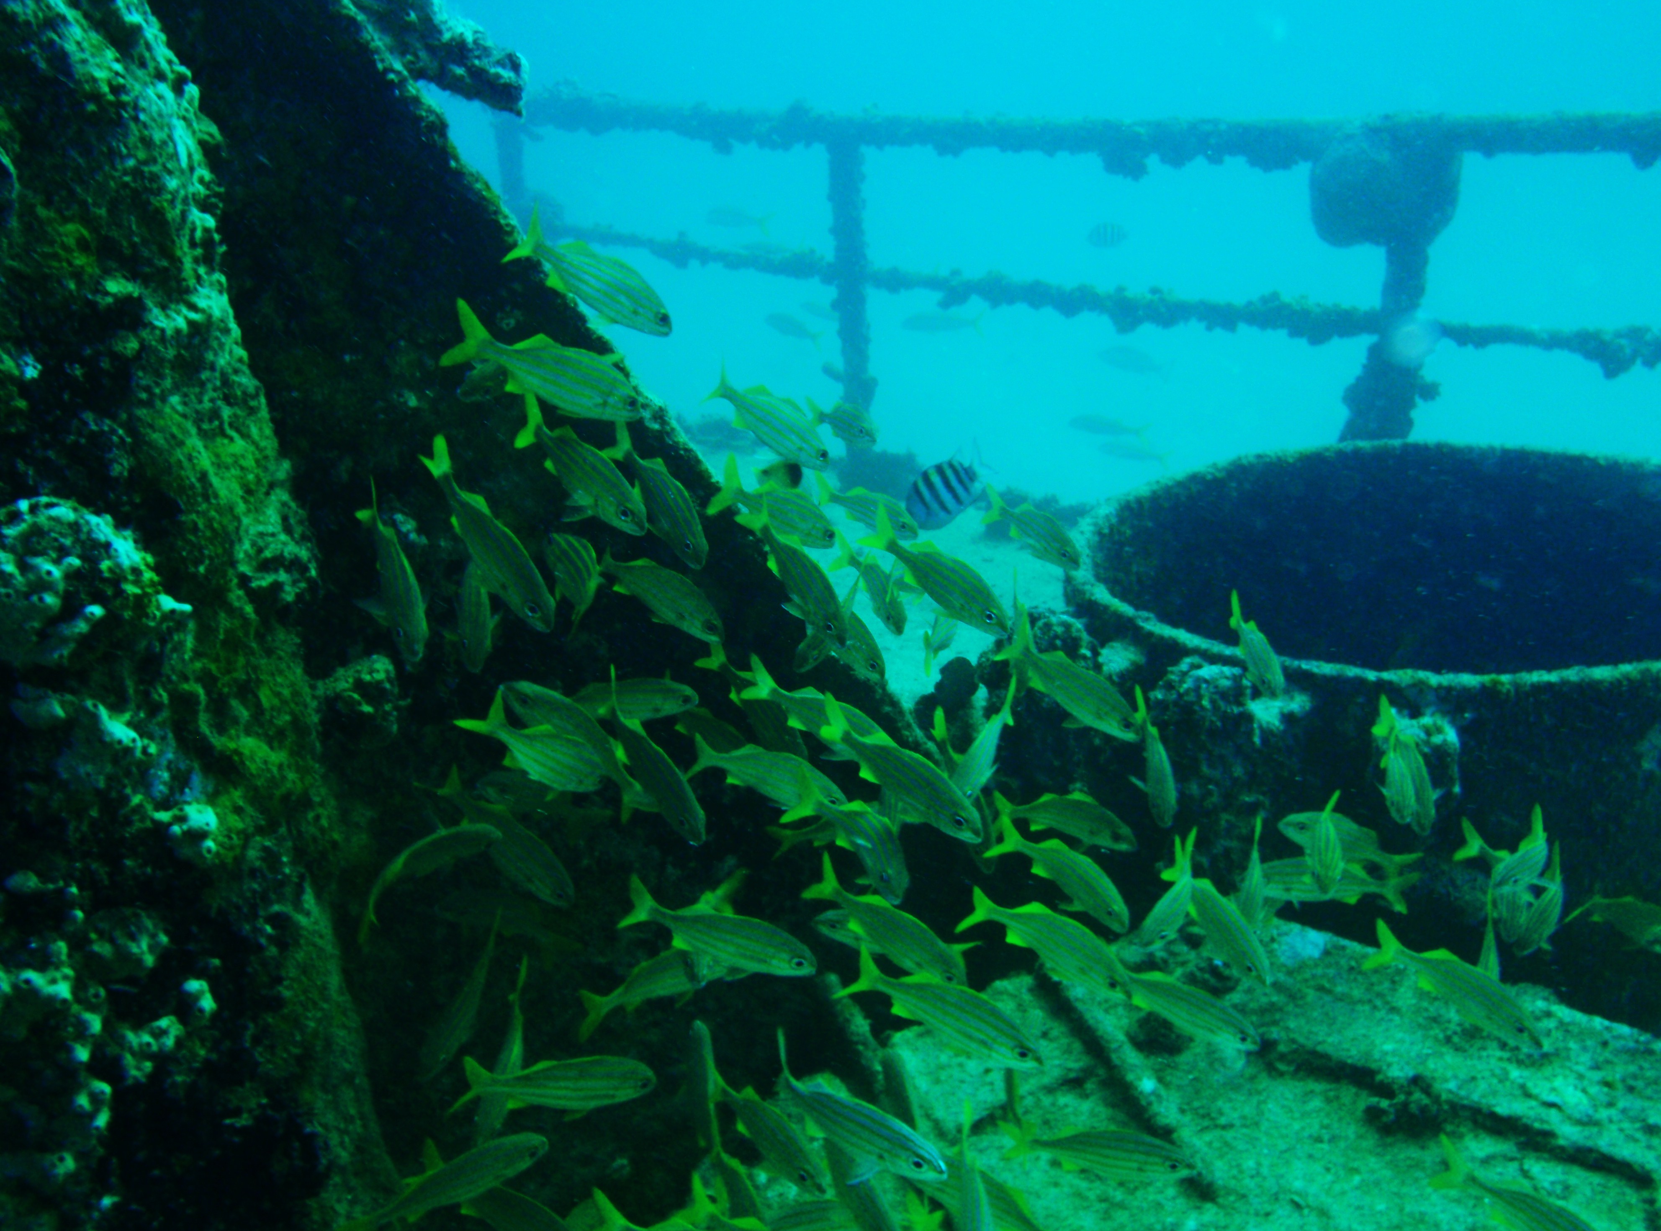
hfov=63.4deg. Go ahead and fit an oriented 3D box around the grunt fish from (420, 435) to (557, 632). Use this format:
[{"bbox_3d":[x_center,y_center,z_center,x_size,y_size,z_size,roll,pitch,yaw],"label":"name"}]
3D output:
[{"bbox_3d":[-0.284,-0.069,1.120,0.064,0.195,0.033,-40,-19,32],"label":"grunt fish"}]

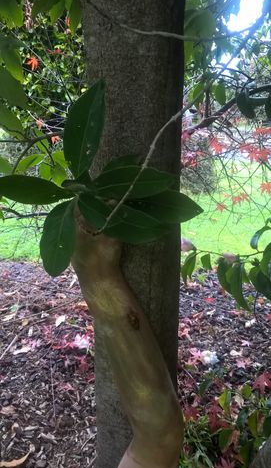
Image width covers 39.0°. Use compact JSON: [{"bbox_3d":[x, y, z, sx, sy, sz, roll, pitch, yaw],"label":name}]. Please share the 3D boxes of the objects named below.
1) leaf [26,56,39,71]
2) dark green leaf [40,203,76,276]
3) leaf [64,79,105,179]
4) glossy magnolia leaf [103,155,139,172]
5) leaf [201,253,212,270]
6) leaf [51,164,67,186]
[{"bbox_3d":[-0.404,-0.669,1.500,0.050,0.054,0.020,0,6,0],"label":"leaf"},{"bbox_3d":[-0.110,0.006,0.540,0.042,0.104,0.022,14,11,8],"label":"dark green leaf"},{"bbox_3d":[-0.076,-0.161,0.590,0.055,0.155,0.030,12,3,0],"label":"leaf"},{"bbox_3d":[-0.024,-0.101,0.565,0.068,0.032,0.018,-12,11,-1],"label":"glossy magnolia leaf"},{"bbox_3d":[0.186,0.072,1.000,0.028,0.048,0.016,-7,11,6],"label":"leaf"},{"bbox_3d":[-0.211,-0.161,1.050,0.042,0.067,0.025,-14,6,0],"label":"leaf"}]

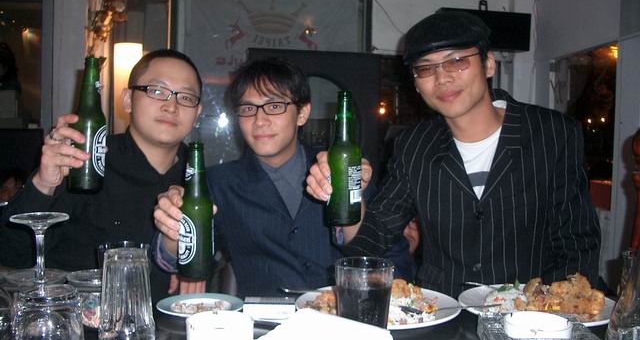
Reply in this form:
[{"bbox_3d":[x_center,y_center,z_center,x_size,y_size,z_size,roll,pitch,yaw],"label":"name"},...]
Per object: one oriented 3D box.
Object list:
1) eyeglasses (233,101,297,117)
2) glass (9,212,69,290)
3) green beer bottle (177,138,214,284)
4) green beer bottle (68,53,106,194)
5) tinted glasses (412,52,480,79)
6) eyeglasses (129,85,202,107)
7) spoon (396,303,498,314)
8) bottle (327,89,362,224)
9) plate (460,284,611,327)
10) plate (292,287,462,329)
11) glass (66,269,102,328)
[{"bbox_3d":[-0.116,-0.145,1.567,0.140,0.042,0.140,-5,4,11],"label":"eyeglasses"},{"bbox_3d":[-0.334,0.142,0.774,0.074,0.168,0.074,1,2,0],"label":"glass"},{"bbox_3d":[-0.210,0.069,1.095,0.061,0.234,0.061,2,3,0],"label":"green beer bottle"},{"bbox_3d":[-0.399,-0.078,1.120,0.061,0.234,0.061,4,3,-5],"label":"green beer bottle"},{"bbox_3d":[0.283,-0.225,1.382,0.138,0.042,0.130,-7,8,33],"label":"tinted glasses"},{"bbox_3d":[-0.353,-0.164,1.491,0.142,0.042,0.140,12,-4,-26],"label":"eyeglasses"},{"bbox_3d":[0.213,0.226,1.054,0.175,0.022,0.038,-4,4,-3],"label":"spoon"},{"bbox_3d":[0.044,-0.020,1.125,0.061,0.234,0.061,0,3,0],"label":"bottle"},{"bbox_3d":[0.365,0.235,1.085,0.266,0.023,0.266,0,4,0],"label":"plate"},{"bbox_3d":[0.096,0.235,1.081,0.274,0.023,0.274,0,4,0],"label":"plate"},{"bbox_3d":[-0.363,0.210,1.054,0.095,0.075,0.095,0,4,0],"label":"glass"}]

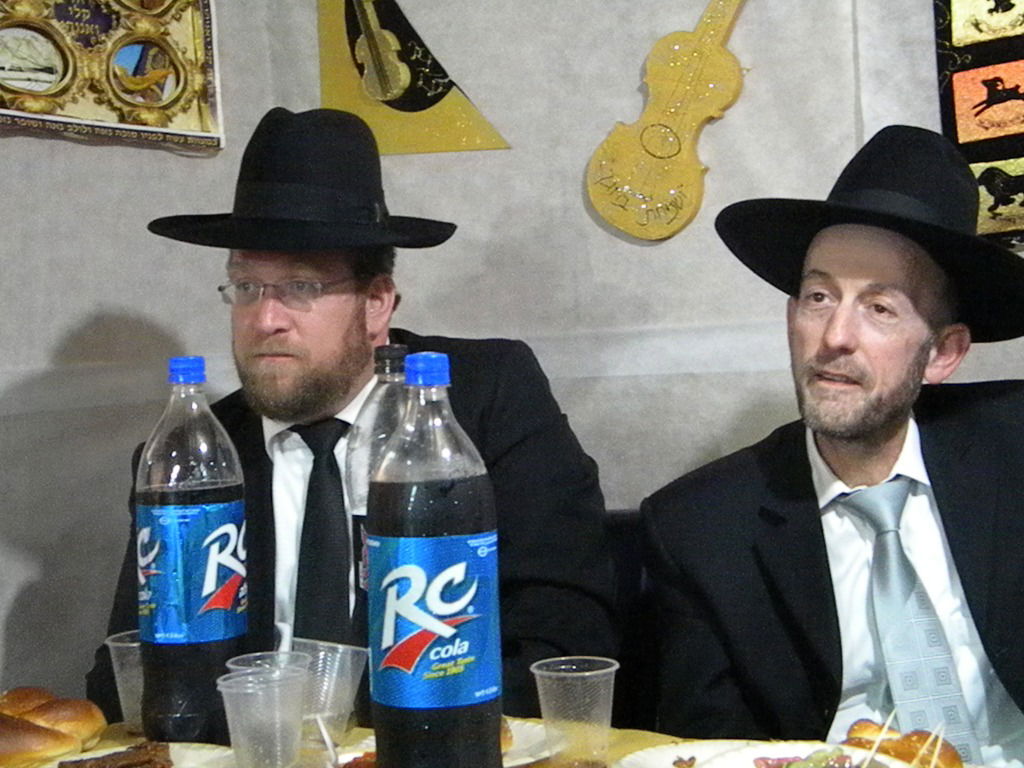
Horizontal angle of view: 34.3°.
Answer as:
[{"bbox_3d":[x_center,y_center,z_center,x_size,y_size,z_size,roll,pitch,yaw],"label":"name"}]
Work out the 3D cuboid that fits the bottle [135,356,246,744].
[{"bbox_3d":[-0.265,0.141,1.376,0.091,0.324,0.091,-2,0,0],"label":"bottle"}]

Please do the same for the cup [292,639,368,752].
[{"bbox_3d":[-0.159,0.263,1.405,0.073,0.085,0.073,5,-5,0],"label":"cup"}]

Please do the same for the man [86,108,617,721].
[{"bbox_3d":[-0.161,0.340,1.692,0.600,1.280,0.640,-2,0,22],"label":"man"}]

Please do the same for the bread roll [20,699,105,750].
[{"bbox_3d":[-0.377,0.285,1.385,0.080,0.047,0.065,-2,0,0],"label":"bread roll"}]

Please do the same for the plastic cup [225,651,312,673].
[{"bbox_3d":[-0.188,0.260,1.298,0.069,0.082,0.069,-2,0,0],"label":"plastic cup"}]

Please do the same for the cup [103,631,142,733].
[{"bbox_3d":[-0.317,0.263,1.443,0.069,0.082,0.069,-2,0,0],"label":"cup"}]

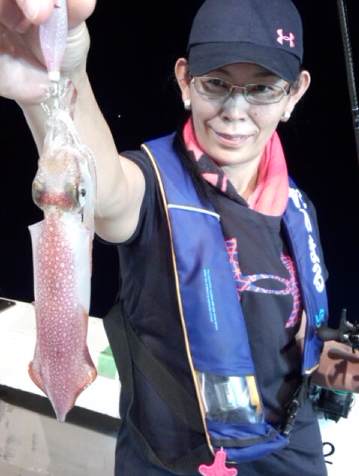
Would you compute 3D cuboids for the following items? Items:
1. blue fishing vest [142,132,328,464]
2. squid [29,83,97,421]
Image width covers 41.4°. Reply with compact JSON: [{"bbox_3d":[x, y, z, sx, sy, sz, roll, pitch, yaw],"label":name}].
[{"bbox_3d":[0.080,0.077,0.735,0.275,0.470,0.210,-6,15,-28],"label":"blue fishing vest"},{"bbox_3d":[-0.063,0.007,0.255,0.036,0.175,0.029,-1,7,-6],"label":"squid"}]

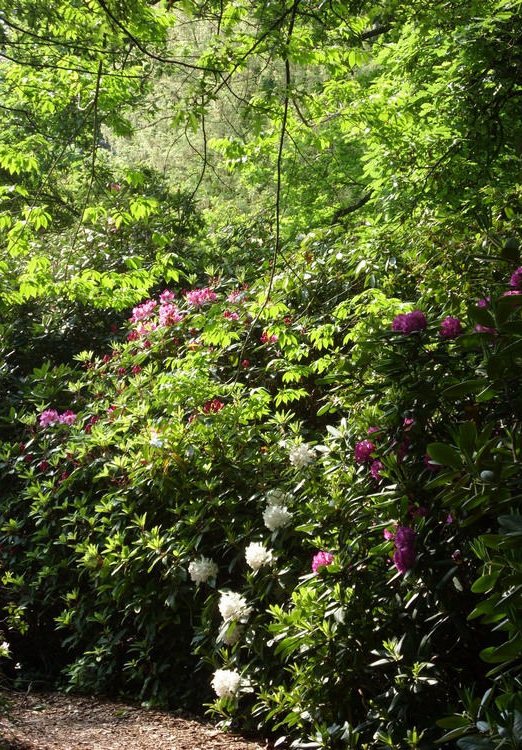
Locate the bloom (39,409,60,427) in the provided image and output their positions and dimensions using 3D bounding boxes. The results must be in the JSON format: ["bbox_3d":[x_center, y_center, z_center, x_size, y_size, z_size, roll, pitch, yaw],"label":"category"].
[{"bbox_3d":[-1.294,0.260,11.000,0.130,0.110,0.120,0,0,0],"label":"bloom"}]

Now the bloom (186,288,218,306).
[{"bbox_3d":[-0.364,-0.483,11.200,0.190,0.115,0.150,0,0,0],"label":"bloom"}]

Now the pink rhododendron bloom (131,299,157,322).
[{"bbox_3d":[-0.719,-0.395,11.000,0.159,0.142,0.143,0,-1,-4],"label":"pink rhododendron bloom"}]

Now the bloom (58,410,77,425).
[{"bbox_3d":[-1.173,0.258,10.900,0.115,0.093,0.103,0,-1,-6],"label":"bloom"}]

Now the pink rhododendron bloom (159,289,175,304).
[{"bbox_3d":[-0.594,-0.493,11.300,0.105,0.100,0.100,0,0,0],"label":"pink rhododendron bloom"}]

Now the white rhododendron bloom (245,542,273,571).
[{"bbox_3d":[-0.012,0.899,8.900,0.139,0.139,0.125,0,-1,0],"label":"white rhododendron bloom"}]

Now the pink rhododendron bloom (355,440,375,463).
[{"bbox_3d":[0.501,0.370,8.700,0.100,0.105,0.100,0,0,0],"label":"pink rhododendron bloom"}]

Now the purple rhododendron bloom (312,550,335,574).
[{"bbox_3d":[0.292,0.871,8.400,0.111,0.108,0.100,0,-1,2],"label":"purple rhododendron bloom"}]

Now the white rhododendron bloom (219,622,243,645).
[{"bbox_3d":[-0.148,1.258,8.750,0.129,0.118,0.116,0,-1,-1],"label":"white rhododendron bloom"}]

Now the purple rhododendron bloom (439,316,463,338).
[{"bbox_3d":[0.906,-0.227,8.600,0.112,0.103,0.110,0,0,0],"label":"purple rhododendron bloom"}]

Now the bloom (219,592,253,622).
[{"bbox_3d":[-0.123,1.120,8.700,0.160,0.155,0.144,0,-1,-1],"label":"bloom"}]

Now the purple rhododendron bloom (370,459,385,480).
[{"bbox_3d":[0.564,0.457,8.700,0.080,0.100,0.080,0,0,0],"label":"purple rhododendron bloom"}]

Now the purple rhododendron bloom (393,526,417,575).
[{"bbox_3d":[0.655,0.800,8.200,0.110,0.219,0.120,0,-1,5],"label":"purple rhododendron bloom"}]

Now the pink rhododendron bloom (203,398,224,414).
[{"bbox_3d":[-0.267,0.177,10.100,0.124,0.090,0.111,0,-1,-2],"label":"pink rhododendron bloom"}]

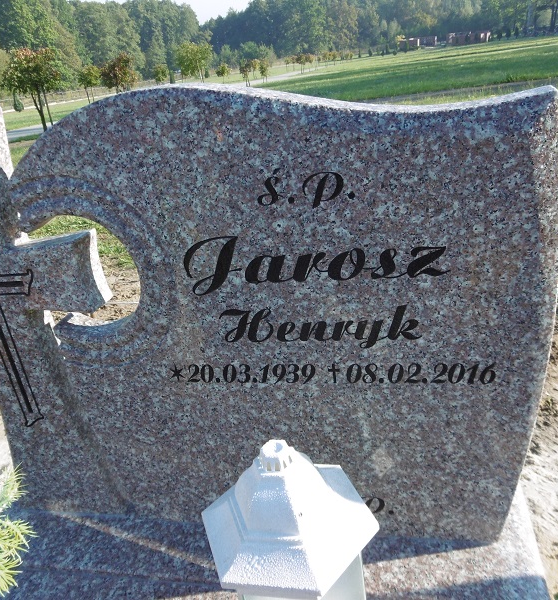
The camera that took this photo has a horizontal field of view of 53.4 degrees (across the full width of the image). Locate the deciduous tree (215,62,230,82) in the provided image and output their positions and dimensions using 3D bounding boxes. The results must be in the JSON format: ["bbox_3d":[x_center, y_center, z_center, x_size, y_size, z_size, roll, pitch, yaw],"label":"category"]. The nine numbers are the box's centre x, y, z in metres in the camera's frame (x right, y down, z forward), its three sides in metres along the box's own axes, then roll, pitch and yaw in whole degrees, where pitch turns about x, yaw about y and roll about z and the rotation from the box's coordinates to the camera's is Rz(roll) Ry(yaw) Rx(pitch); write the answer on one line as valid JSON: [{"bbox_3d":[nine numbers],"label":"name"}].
[{"bbox_3d":[-5.958,-24.148,59.127,1.450,2.100,1.450,-6,23,0],"label":"deciduous tree"}]

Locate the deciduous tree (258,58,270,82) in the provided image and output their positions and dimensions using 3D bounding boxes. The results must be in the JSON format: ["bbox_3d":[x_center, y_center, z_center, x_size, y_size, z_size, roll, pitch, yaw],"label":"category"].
[{"bbox_3d":[-1.436,-22.078,53.433,1.070,2.110,1.070,-6,23,0],"label":"deciduous tree"}]

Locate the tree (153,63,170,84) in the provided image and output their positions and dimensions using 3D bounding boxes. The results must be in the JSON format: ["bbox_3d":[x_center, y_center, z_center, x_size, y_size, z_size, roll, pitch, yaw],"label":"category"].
[{"bbox_3d":[-11.542,-21.952,54.577,1.530,2.530,1.530,-6,23,0],"label":"tree"}]

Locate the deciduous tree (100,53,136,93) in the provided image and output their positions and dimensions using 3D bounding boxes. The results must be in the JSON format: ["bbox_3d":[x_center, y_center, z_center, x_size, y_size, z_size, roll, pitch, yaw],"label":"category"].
[{"bbox_3d":[-7.385,-9.969,25.536,1.650,2.510,1.650,-6,23,0],"label":"deciduous tree"}]

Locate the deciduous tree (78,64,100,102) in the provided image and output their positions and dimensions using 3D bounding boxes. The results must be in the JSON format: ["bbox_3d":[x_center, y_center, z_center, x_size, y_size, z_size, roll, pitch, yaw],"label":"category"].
[{"bbox_3d":[-13.140,-14.798,38.253,1.470,2.610,1.470,-6,23,0],"label":"deciduous tree"}]

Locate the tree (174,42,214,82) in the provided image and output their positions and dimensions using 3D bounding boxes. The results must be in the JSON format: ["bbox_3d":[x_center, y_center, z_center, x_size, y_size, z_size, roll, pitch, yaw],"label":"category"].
[{"bbox_3d":[-9.717,-27.730,65.254,4.340,4.440,4.340,-6,23,0],"label":"tree"}]

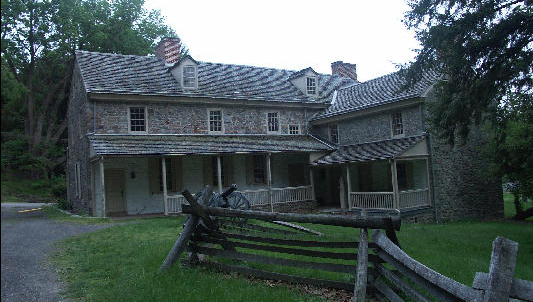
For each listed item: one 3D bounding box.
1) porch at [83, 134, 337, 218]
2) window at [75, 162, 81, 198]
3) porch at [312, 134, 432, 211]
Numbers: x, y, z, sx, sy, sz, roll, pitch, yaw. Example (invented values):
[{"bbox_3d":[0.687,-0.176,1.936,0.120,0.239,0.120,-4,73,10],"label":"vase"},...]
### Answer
[{"bbox_3d":[-2.391,1.117,24.018,13.610,4.346,2.703,-1,-4,-30],"label":"porch"},{"bbox_3d":[-11.320,1.736,25.861,0.170,2.099,1.378,-1,-4,-30],"label":"window"},{"bbox_3d":[4.987,1.255,22.708,2.332,3.519,6.837,-1,-4,-30],"label":"porch"}]

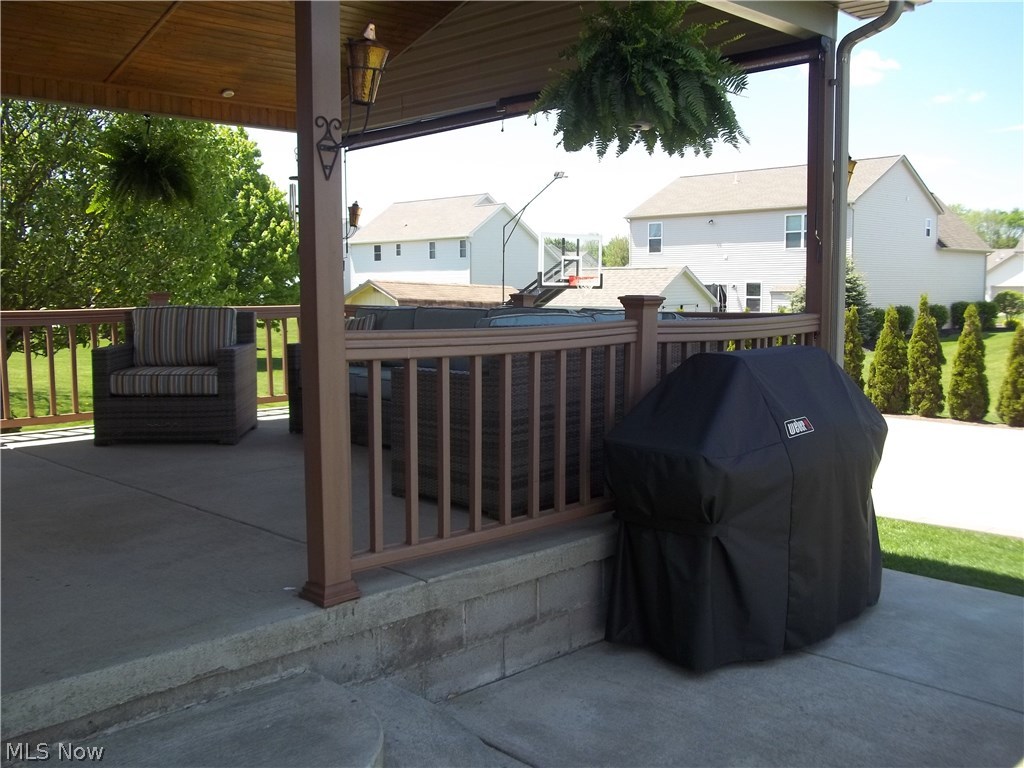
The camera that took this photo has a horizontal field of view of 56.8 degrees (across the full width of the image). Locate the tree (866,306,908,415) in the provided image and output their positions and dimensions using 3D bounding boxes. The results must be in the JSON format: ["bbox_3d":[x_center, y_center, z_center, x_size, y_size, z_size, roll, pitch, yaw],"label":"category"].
[{"bbox_3d":[6.878,-0.451,17.263,0.752,1.955,0.752,-6,7,-45],"label":"tree"}]

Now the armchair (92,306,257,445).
[{"bbox_3d":[-2.366,-0.068,6.767,0.947,0.900,0.840,-1,5,-3],"label":"armchair"}]

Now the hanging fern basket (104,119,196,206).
[{"bbox_3d":[-2.797,-1.714,7.324,0.712,0.665,0.712,-6,7,-45],"label":"hanging fern basket"}]

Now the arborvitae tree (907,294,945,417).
[{"bbox_3d":[7.402,-0.515,16.861,0.681,2.149,0.681,-6,7,-45],"label":"arborvitae tree"}]

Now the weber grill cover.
[{"bbox_3d":[1.123,0.476,4.361,1.494,1.212,0.582,-5,7,-41],"label":"weber grill cover"}]

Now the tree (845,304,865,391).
[{"bbox_3d":[6.383,-0.494,17.672,0.675,1.973,0.675,-6,7,-45],"label":"tree"}]

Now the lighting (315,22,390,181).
[{"bbox_3d":[-0.490,-0.866,2.921,0.136,0.442,0.286,-6,7,-45],"label":"lighting"}]

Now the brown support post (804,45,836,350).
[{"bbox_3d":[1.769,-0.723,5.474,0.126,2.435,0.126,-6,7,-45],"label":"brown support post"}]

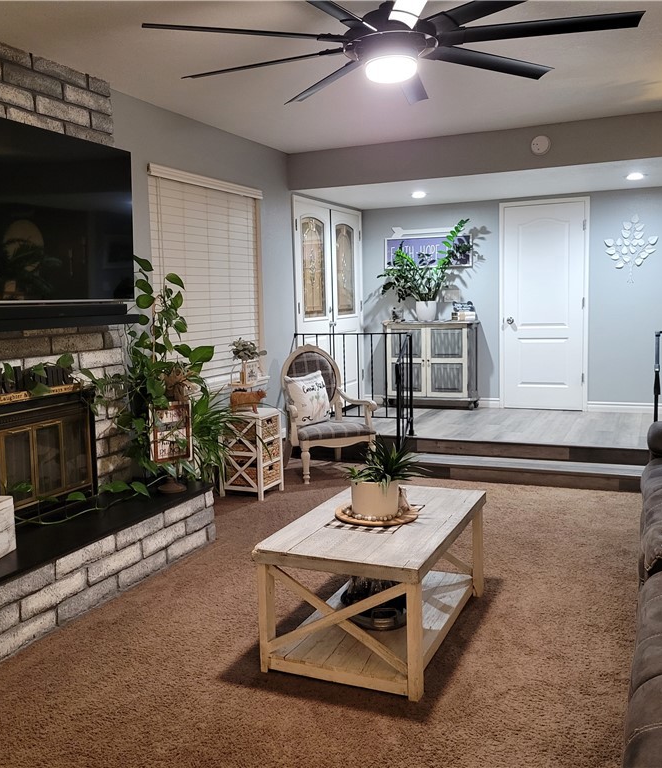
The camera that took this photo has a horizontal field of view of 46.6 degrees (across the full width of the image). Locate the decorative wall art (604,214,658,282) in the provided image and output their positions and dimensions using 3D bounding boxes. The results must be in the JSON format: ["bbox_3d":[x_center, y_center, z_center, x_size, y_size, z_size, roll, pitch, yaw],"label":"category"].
[{"bbox_3d":[2.826,-1.273,7.250,0.470,0.625,0.030,1,7,23],"label":"decorative wall art"}]

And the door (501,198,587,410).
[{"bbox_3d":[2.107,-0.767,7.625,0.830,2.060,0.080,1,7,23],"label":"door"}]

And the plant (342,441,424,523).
[{"bbox_3d":[0.227,0.382,3.250,0.350,0.330,0.340,-2,6,0],"label":"plant"}]

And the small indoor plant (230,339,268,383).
[{"bbox_3d":[-0.592,-0.159,5.545,0.240,0.330,0.240,-2,6,0],"label":"small indoor plant"}]

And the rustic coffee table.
[{"bbox_3d":[0.221,0.806,3.261,0.650,0.485,1.090,1,7,23],"label":"rustic coffee table"}]

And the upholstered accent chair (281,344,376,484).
[{"bbox_3d":[-0.073,0.204,6.271,0.660,1.030,0.690,-4,7,-24],"label":"upholstered accent chair"}]

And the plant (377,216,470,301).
[{"bbox_3d":[0.931,-1.228,7.726,0.940,0.800,0.560,1,7,23],"label":"plant"}]

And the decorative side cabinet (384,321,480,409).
[{"bbox_3d":[1.045,-0.184,7.992,0.960,0.895,0.330,1,7,23],"label":"decorative side cabinet"}]

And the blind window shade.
[{"bbox_3d":[-0.828,-0.711,5.503,0.070,1.470,1.440,1,7,23],"label":"blind window shade"}]

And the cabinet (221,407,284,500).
[{"bbox_3d":[-0.580,0.511,5.623,0.348,0.592,0.300,1,7,23],"label":"cabinet"}]

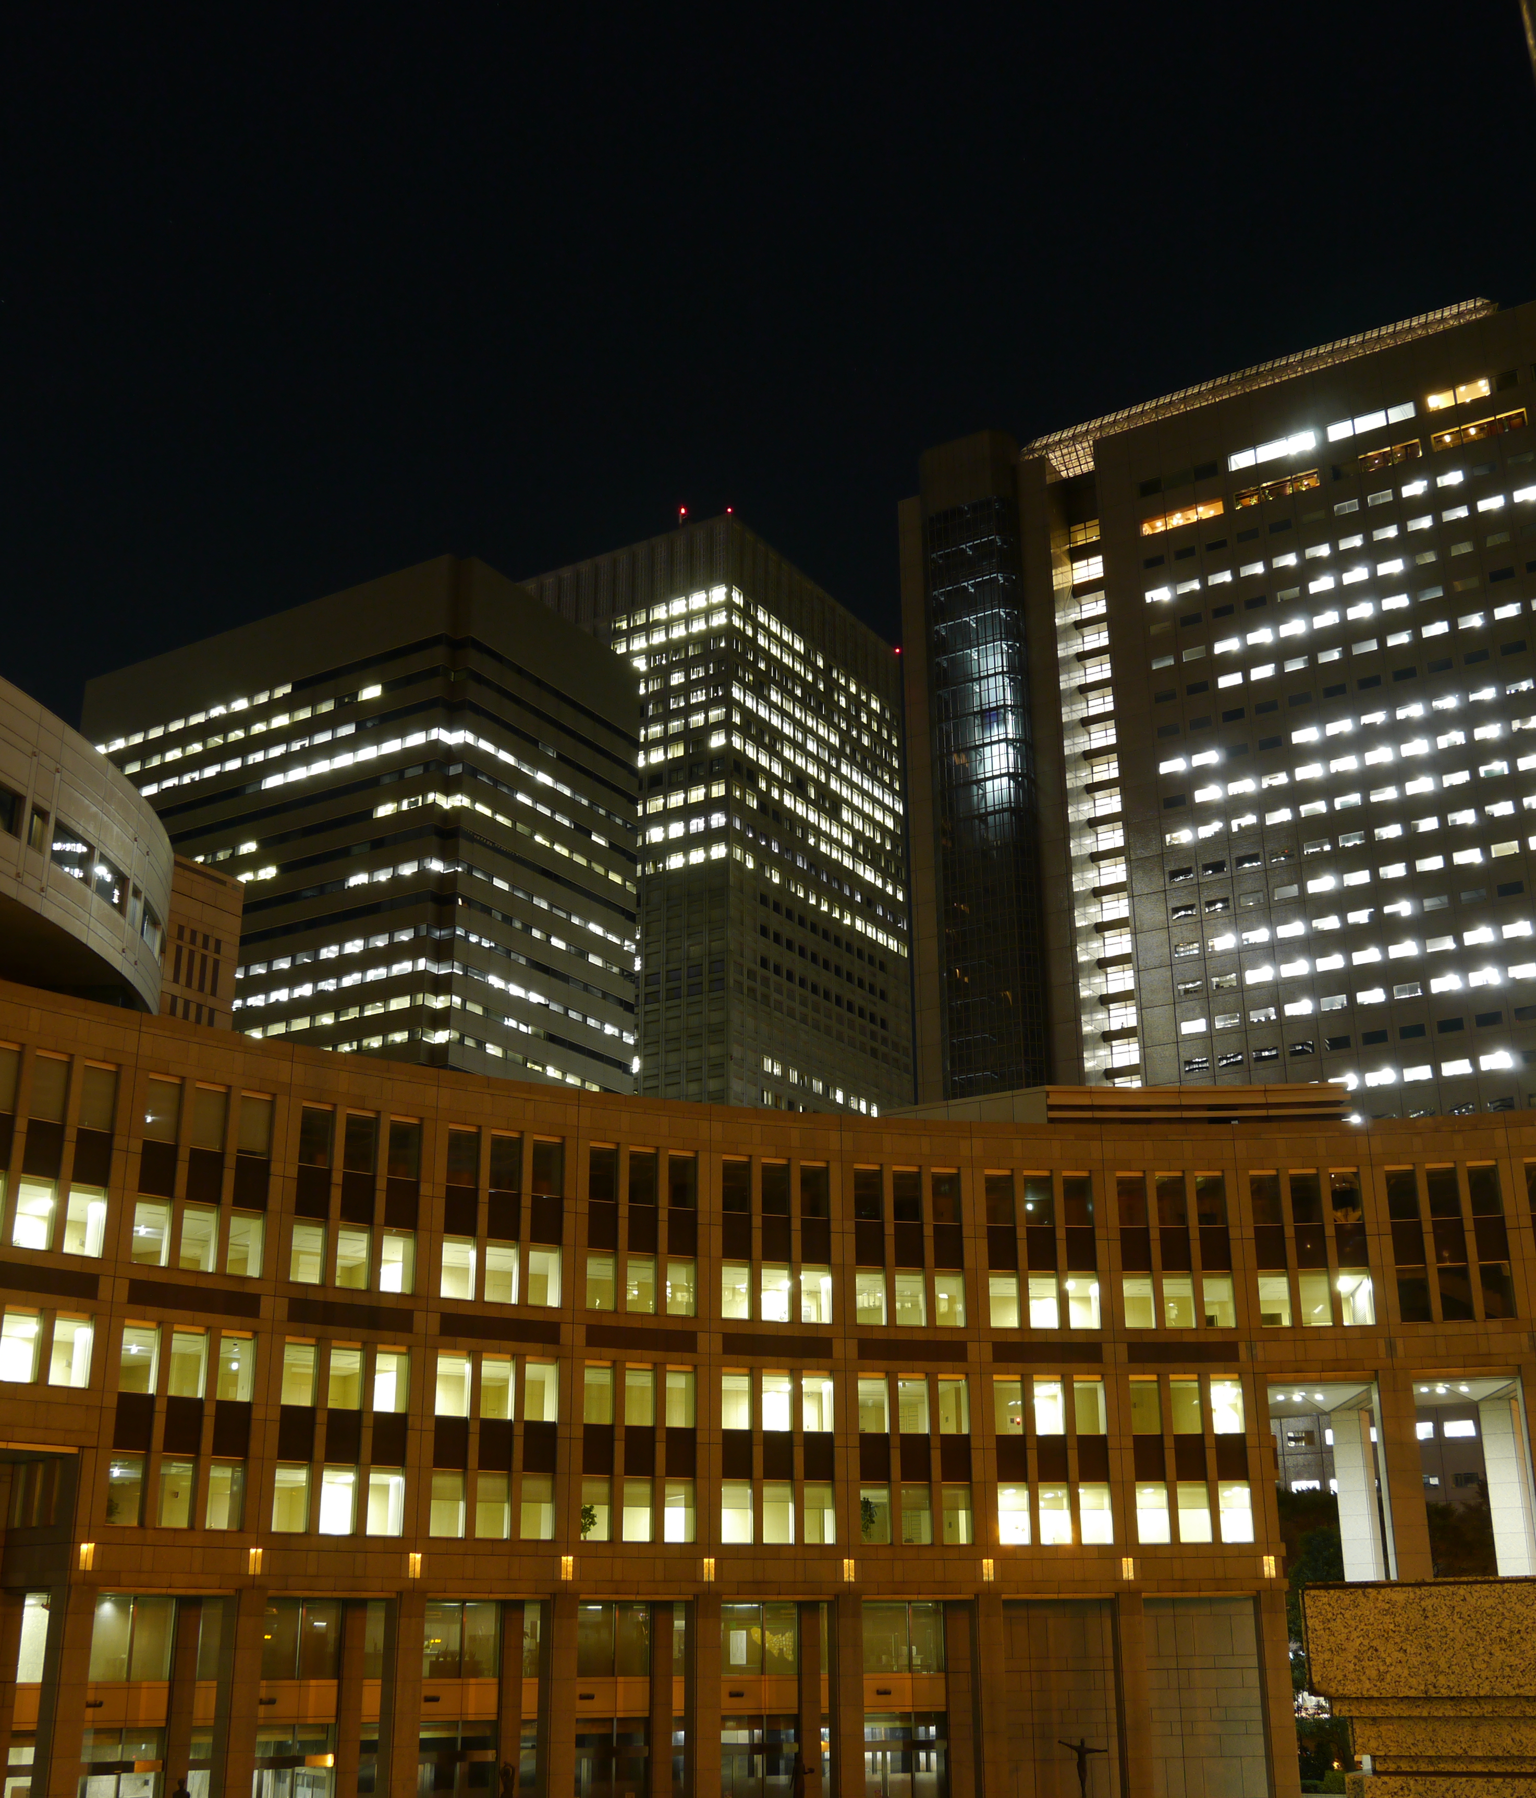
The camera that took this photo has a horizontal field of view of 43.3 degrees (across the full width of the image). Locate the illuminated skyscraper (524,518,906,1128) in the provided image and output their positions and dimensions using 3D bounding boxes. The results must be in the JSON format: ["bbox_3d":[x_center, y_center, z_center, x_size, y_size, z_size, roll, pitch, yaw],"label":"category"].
[{"bbox_3d":[-17.290,31.640,303.090,61.600,162.900,53.300,-12,-23,29],"label":"illuminated skyscraper"}]

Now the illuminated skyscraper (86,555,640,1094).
[{"bbox_3d":[-53.340,28.320,235.700,64.200,123.400,36.600,-12,-23,29],"label":"illuminated skyscraper"}]

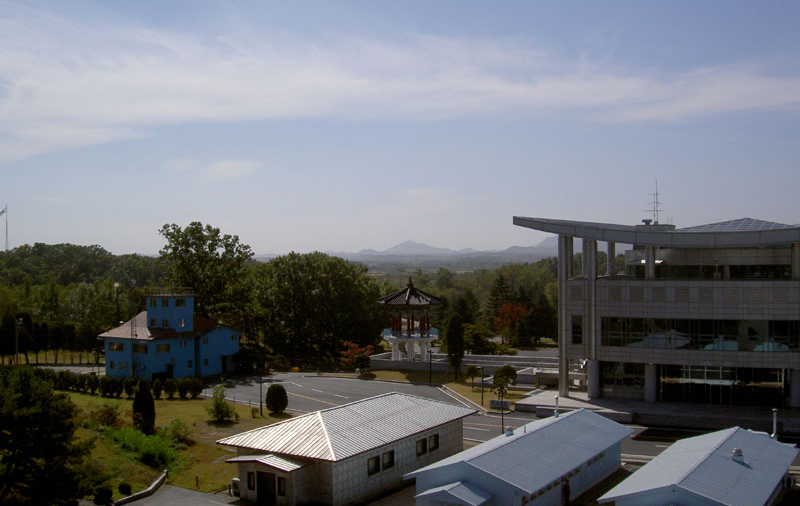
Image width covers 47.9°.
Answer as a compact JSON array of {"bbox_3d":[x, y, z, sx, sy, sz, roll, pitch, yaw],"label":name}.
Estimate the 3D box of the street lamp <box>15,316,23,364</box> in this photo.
[{"bbox_3d":[-56.651,13.266,134.019,1.000,7.100,0.500,0,0,0],"label":"street lamp"}]

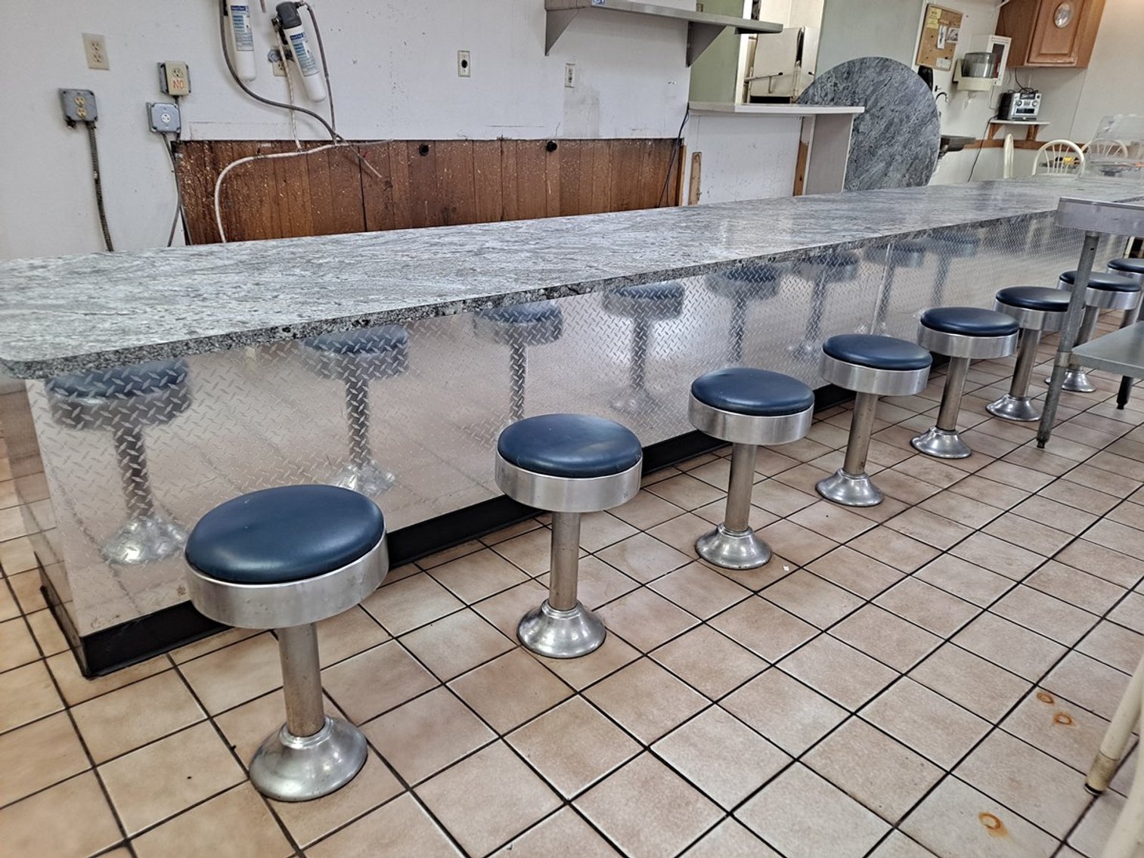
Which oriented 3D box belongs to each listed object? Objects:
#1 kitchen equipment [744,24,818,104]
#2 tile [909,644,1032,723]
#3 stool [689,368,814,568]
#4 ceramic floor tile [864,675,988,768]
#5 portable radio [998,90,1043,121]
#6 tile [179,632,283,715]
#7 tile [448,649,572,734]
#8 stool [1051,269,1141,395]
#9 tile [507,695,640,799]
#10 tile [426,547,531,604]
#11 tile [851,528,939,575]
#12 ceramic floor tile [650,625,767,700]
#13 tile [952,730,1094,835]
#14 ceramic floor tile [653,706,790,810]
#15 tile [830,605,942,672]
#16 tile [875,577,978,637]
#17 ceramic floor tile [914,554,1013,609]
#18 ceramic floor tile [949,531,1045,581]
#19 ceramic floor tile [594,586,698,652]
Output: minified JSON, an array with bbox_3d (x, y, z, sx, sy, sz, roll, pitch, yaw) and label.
[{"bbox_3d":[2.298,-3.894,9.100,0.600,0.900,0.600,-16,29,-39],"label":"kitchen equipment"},{"bbox_3d":[0.892,0.568,1.851,0.197,0.010,0.197,-16,28,-38],"label":"tile"},{"bbox_3d":[0.466,0.111,2.246,0.319,0.512,0.319,2,22,-1],"label":"stool"},{"bbox_3d":[0.735,0.610,1.720,0.199,0.009,0.199,-16,28,-38],"label":"ceramic floor tile"},{"bbox_3d":[4.850,-3.491,8.950,0.300,0.270,0.260,3,22,0],"label":"portable radio"},{"bbox_3d":[-0.714,0.528,1.787,0.199,0.009,0.199,-16,28,-38],"label":"tile"},{"bbox_3d":[-0.135,0.577,1.820,0.204,0.010,0.204,-16,29,-38],"label":"tile"},{"bbox_3d":[2.384,-0.452,3.830,0.319,0.512,0.319,-16,28,-38],"label":"stool"},{"bbox_3d":[0.004,0.621,1.623,0.199,0.009,0.199,-16,28,-38],"label":"tile"},{"bbox_3d":[-0.251,0.391,2.199,0.200,0.010,0.200,-16,29,-39],"label":"tile"},{"bbox_3d":[0.957,0.359,2.449,0.201,0.010,0.201,-16,29,-38],"label":"tile"},{"bbox_3d":[0.322,0.547,1.935,0.204,0.010,0.204,-16,29,-38],"label":"ceramic floor tile"},{"bbox_3d":[0.893,0.692,1.623,0.201,0.010,0.201,-16,29,-38],"label":"tile"},{"bbox_3d":[0.300,0.657,1.654,0.201,0.010,0.201,-16,29,-38],"label":"ceramic floor tile"},{"bbox_3d":[0.777,0.516,2.044,0.201,0.010,0.201,-16,29,-38],"label":"tile"},{"bbox_3d":[0.935,0.470,2.174,0.201,0.010,0.201,-16,29,-38],"label":"tile"},{"bbox_3d":[1.080,0.419,2.278,0.200,0.010,0.200,-16,29,-39],"label":"ceramic floor tile"},{"bbox_3d":[1.222,0.367,2.372,0.199,0.009,0.199,-16,28,-38],"label":"ceramic floor tile"},{"bbox_3d":[0.183,0.483,2.081,0.204,0.010,0.204,-16,29,-38],"label":"ceramic floor tile"}]

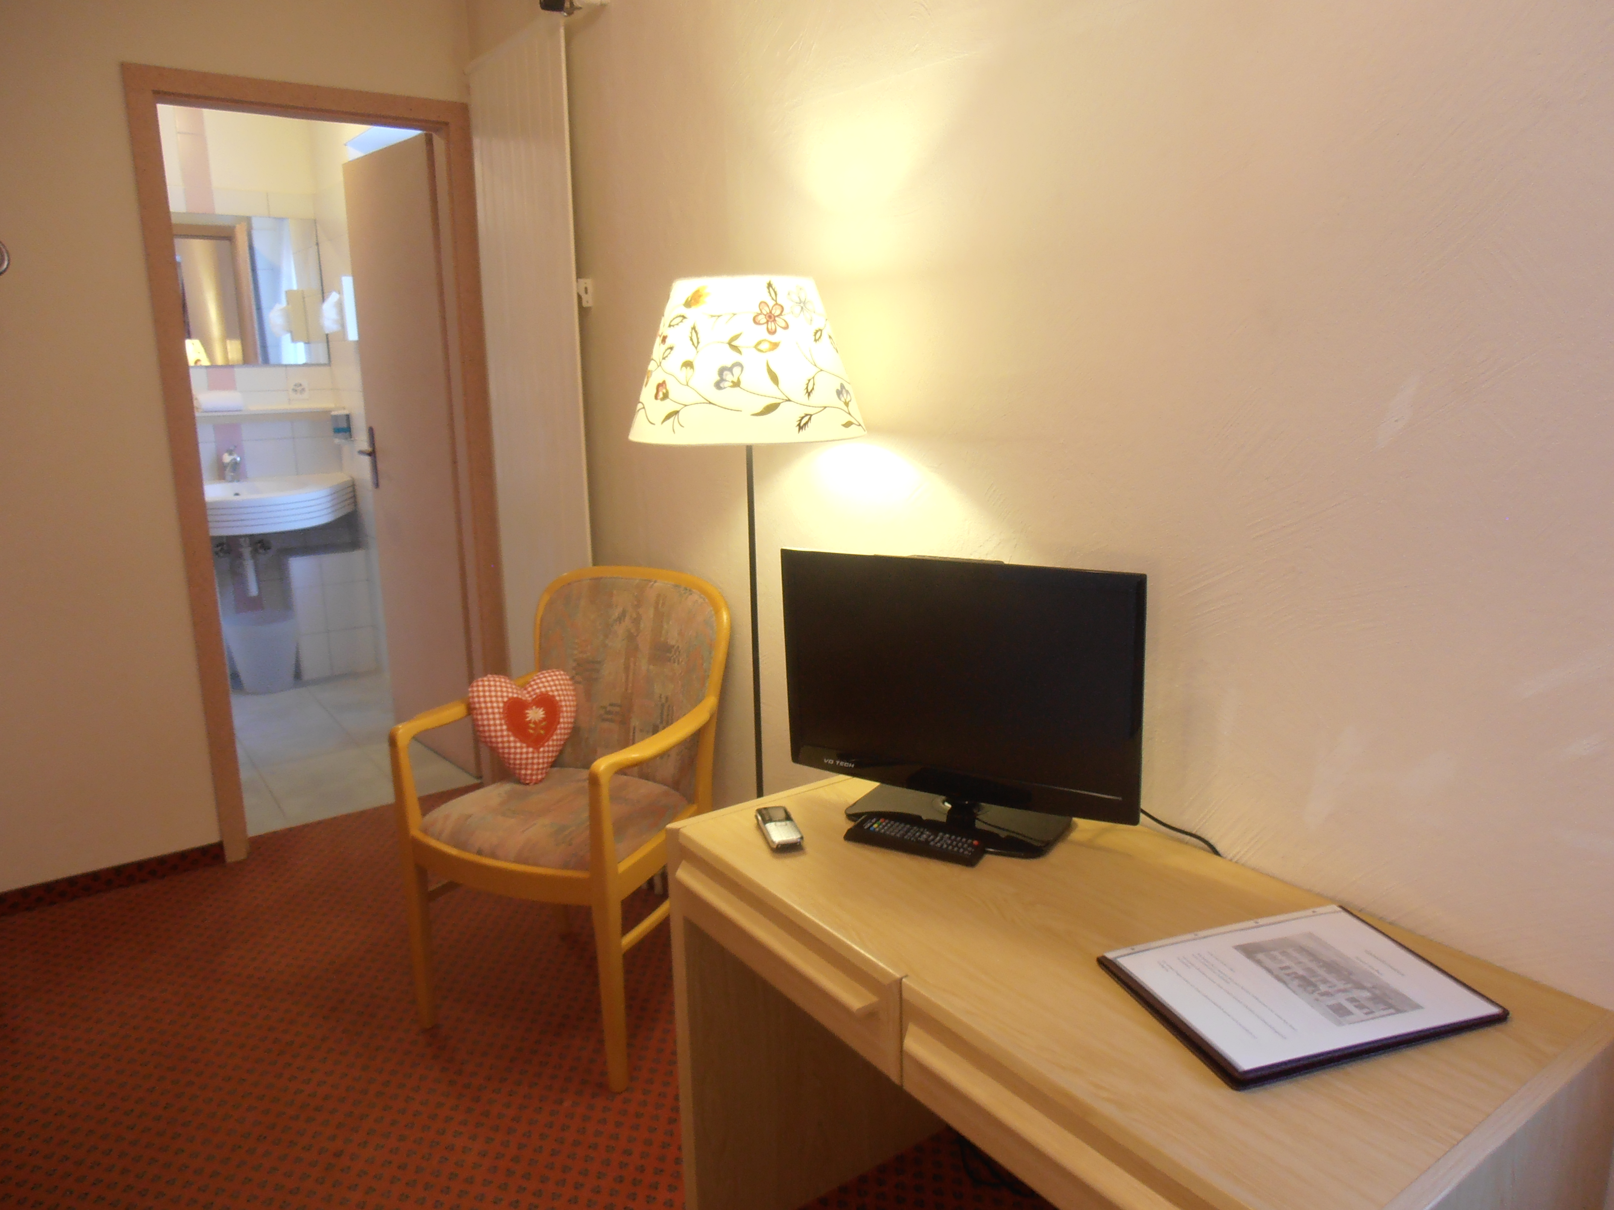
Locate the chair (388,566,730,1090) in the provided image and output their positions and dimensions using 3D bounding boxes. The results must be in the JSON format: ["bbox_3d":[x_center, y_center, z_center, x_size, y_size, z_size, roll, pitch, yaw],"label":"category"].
[{"bbox_3d":[-0.457,0.408,2.311,0.544,0.890,0.554,5,13,26],"label":"chair"}]

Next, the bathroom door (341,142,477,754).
[{"bbox_3d":[-1.323,-0.467,3.774,0.040,1.997,0.737,-11,16,-39],"label":"bathroom door"}]

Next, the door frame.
[{"bbox_3d":[-1.325,-0.360,3.187,0.845,2.053,0.168,-9,15,-35],"label":"door frame"}]

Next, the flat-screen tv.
[{"bbox_3d":[0.203,0.119,1.551,0.521,0.368,0.173,6,14,29],"label":"flat-screen tv"}]

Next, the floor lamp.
[{"bbox_3d":[-0.082,0.213,1.863,0.381,1.448,0.381,-9,15,-35],"label":"floor lamp"}]

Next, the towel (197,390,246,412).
[{"bbox_3d":[-2.440,-0.847,4.650,0.189,0.087,0.119,-9,15,-35],"label":"towel"}]

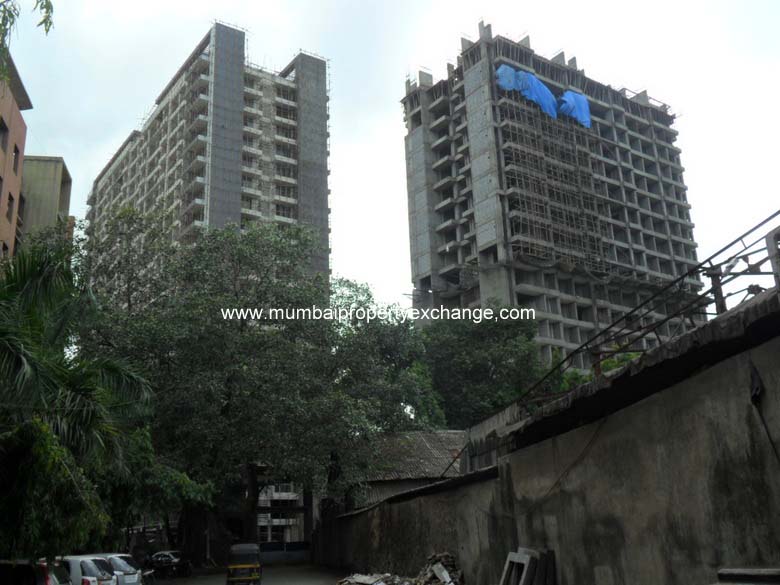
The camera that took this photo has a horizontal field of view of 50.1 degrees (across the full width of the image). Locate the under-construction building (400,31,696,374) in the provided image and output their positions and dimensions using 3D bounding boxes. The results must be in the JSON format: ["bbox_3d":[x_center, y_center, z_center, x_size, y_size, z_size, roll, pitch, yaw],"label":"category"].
[{"bbox_3d":[23.827,2.205,114.407,36.500,65.174,20.200,10,-21,-35],"label":"under-construction building"}]

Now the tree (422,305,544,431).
[{"bbox_3d":[6.179,9.418,55.330,9.200,17.657,8.500,-4,-17,6],"label":"tree"}]

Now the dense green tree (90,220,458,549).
[{"bbox_3d":[-5.822,4.663,38.983,16.500,17.944,14.500,0,-17,-8],"label":"dense green tree"}]

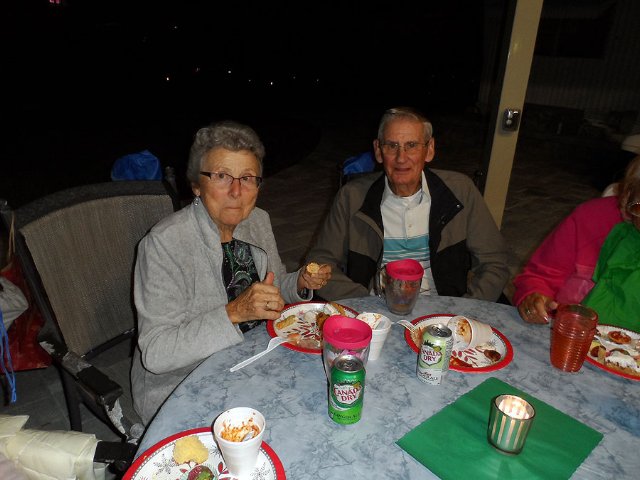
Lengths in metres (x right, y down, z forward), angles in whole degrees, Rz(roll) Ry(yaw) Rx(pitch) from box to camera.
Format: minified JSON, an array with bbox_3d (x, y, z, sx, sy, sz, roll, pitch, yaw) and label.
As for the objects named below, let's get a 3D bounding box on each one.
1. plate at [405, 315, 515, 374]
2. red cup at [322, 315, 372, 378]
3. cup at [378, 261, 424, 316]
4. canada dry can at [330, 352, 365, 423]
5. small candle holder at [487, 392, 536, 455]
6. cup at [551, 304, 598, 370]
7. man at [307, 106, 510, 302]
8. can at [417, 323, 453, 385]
[{"bbox_3d":[0.346,0.256,1.113,0.258,0.022,0.258,2,20,-1],"label":"plate"},{"bbox_3d":[0.056,0.244,0.945,0.104,0.135,0.104,2,20,-1],"label":"red cup"},{"bbox_3d":[0.221,0.137,1.254,0.130,0.136,0.105,3,20,0],"label":"cup"},{"bbox_3d":[0.052,0.287,0.846,0.066,0.122,0.066,2,20,-1],"label":"canada dry can"},{"bbox_3d":[0.343,0.336,0.803,0.068,0.085,0.068,3,20,0],"label":"small candle holder"},{"bbox_3d":[0.589,0.232,1.037,0.081,0.142,0.081,2,20,-1],"label":"cup"},{"bbox_3d":[0.245,0.219,1.505,0.600,1.260,0.700,4,20,3],"label":"man"},{"bbox_3d":[0.252,0.252,0.968,0.066,0.122,0.066,2,20,-1],"label":"can"}]

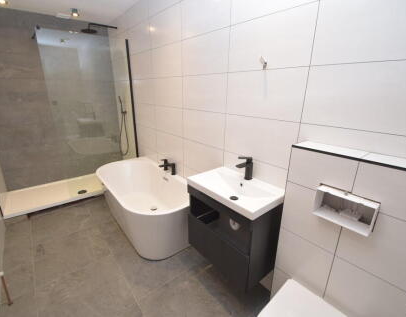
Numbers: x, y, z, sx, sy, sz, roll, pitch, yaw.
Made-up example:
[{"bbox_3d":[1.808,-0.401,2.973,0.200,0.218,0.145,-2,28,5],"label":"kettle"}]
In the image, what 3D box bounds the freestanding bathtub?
[{"bbox_3d":[-0.682,0.521,2.344,0.765,0.590,1.540,-15,25,-38],"label":"freestanding bathtub"}]

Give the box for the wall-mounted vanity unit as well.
[{"bbox_3d":[0.227,0.475,1.532,0.383,0.601,0.601,-15,25,-38],"label":"wall-mounted vanity unit"}]

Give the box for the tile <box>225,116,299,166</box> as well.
[{"bbox_3d":[0.388,-0.144,1.444,0.011,0.304,0.597,-15,25,-38],"label":"tile"}]

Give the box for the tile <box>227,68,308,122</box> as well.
[{"bbox_3d":[0.390,-0.431,1.345,0.011,0.304,0.597,-15,25,-38],"label":"tile"}]

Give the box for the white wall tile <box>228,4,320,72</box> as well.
[{"bbox_3d":[0.390,-0.709,1.237,0.010,0.300,0.600,-15,25,-38],"label":"white wall tile"}]

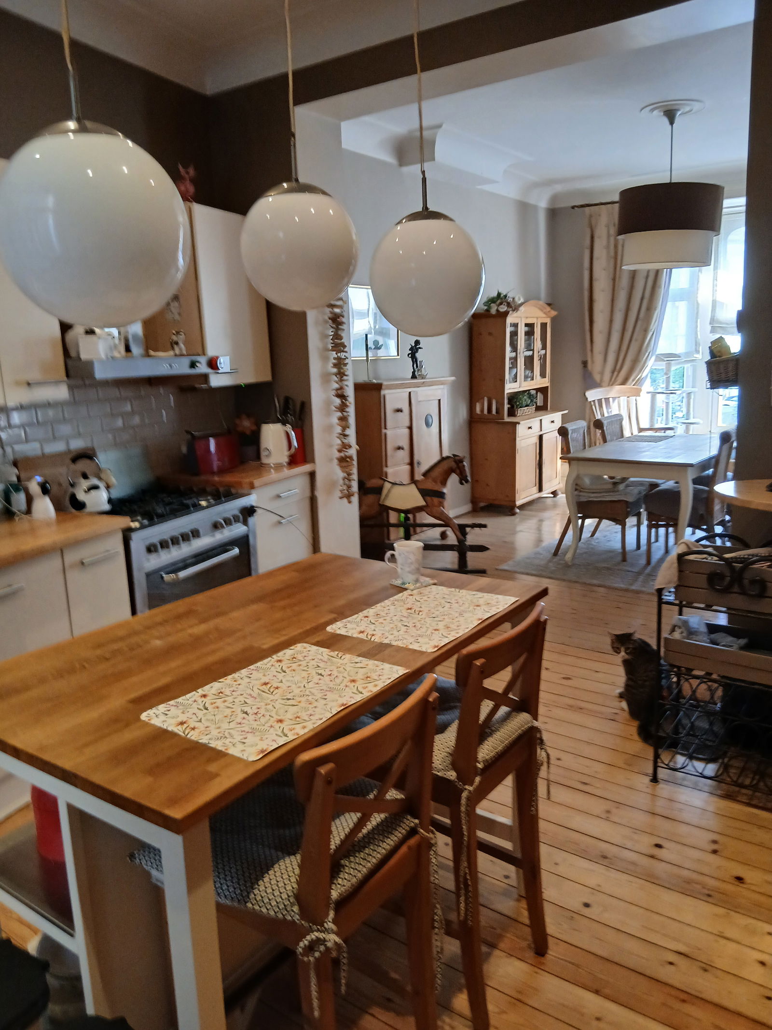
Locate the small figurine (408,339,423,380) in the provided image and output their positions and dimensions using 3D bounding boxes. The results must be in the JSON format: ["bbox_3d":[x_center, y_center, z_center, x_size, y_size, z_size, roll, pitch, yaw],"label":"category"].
[{"bbox_3d":[0.231,-1.232,6.072,0.110,0.315,0.110,6,14,35],"label":"small figurine"}]

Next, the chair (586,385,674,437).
[{"bbox_3d":[2.345,-0.659,7.370,0.620,1.120,0.660,-8,13,-28],"label":"chair"}]

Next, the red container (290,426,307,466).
[{"bbox_3d":[-0.528,-0.409,4.535,0.106,0.226,0.106,-2,11,0],"label":"red container"}]

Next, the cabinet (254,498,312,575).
[{"bbox_3d":[-0.818,0.240,4.561,0.560,0.700,0.600,4,13,25],"label":"cabinet"}]

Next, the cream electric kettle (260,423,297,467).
[{"bbox_3d":[-0.645,-0.419,4.593,0.232,0.244,0.160,4,13,27],"label":"cream electric kettle"}]

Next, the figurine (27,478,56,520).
[{"bbox_3d":[-1.453,-0.073,3.249,0.120,0.175,0.100,-13,16,-43],"label":"figurine"}]

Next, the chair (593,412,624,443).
[{"bbox_3d":[1.988,-0.315,6.154,0.560,0.970,0.465,6,14,34],"label":"chair"}]

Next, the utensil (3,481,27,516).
[{"bbox_3d":[-1.608,-0.070,3.345,0.085,0.140,0.085,4,13,25],"label":"utensil"}]

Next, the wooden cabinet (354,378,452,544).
[{"bbox_3d":[0.111,-0.395,6.189,0.450,1.325,1.000,6,14,35],"label":"wooden cabinet"}]

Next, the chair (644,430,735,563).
[{"bbox_3d":[2.164,-0.134,5.424,0.580,0.965,0.460,6,14,35],"label":"chair"}]

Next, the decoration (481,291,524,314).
[{"bbox_3d":[1.095,-1.990,7.299,0.290,0.200,0.320,6,14,35],"label":"decoration"}]

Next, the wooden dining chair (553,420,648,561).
[{"bbox_3d":[1.570,-0.196,5.654,0.560,0.970,0.465,6,14,34],"label":"wooden dining chair"}]

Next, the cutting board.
[{"bbox_3d":[-1.444,-0.170,3.492,0.030,0.230,0.455,-10,7,26],"label":"cutting board"}]

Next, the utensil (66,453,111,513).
[{"bbox_3d":[-1.322,-0.146,3.424,0.190,0.243,0.190,-3,12,-4],"label":"utensil"}]

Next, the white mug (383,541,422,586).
[{"bbox_3d":[0.053,0.133,2.174,0.113,0.103,0.085,-2,12,2],"label":"white mug"}]

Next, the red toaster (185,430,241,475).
[{"bbox_3d":[-1.016,-0.362,4.444,0.150,0.215,0.350,3,13,25],"label":"red toaster"}]

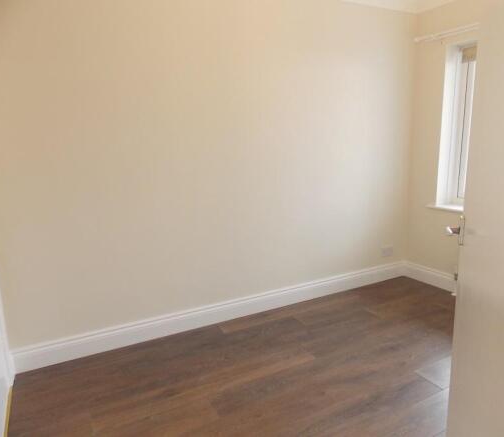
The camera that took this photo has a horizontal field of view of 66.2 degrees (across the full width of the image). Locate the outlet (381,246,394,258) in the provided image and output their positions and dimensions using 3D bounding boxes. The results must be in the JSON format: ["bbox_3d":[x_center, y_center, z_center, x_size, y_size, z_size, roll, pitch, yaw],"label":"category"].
[{"bbox_3d":[1.308,0.326,3.736,0.146,0.086,0.012,-7,13,-26],"label":"outlet"}]

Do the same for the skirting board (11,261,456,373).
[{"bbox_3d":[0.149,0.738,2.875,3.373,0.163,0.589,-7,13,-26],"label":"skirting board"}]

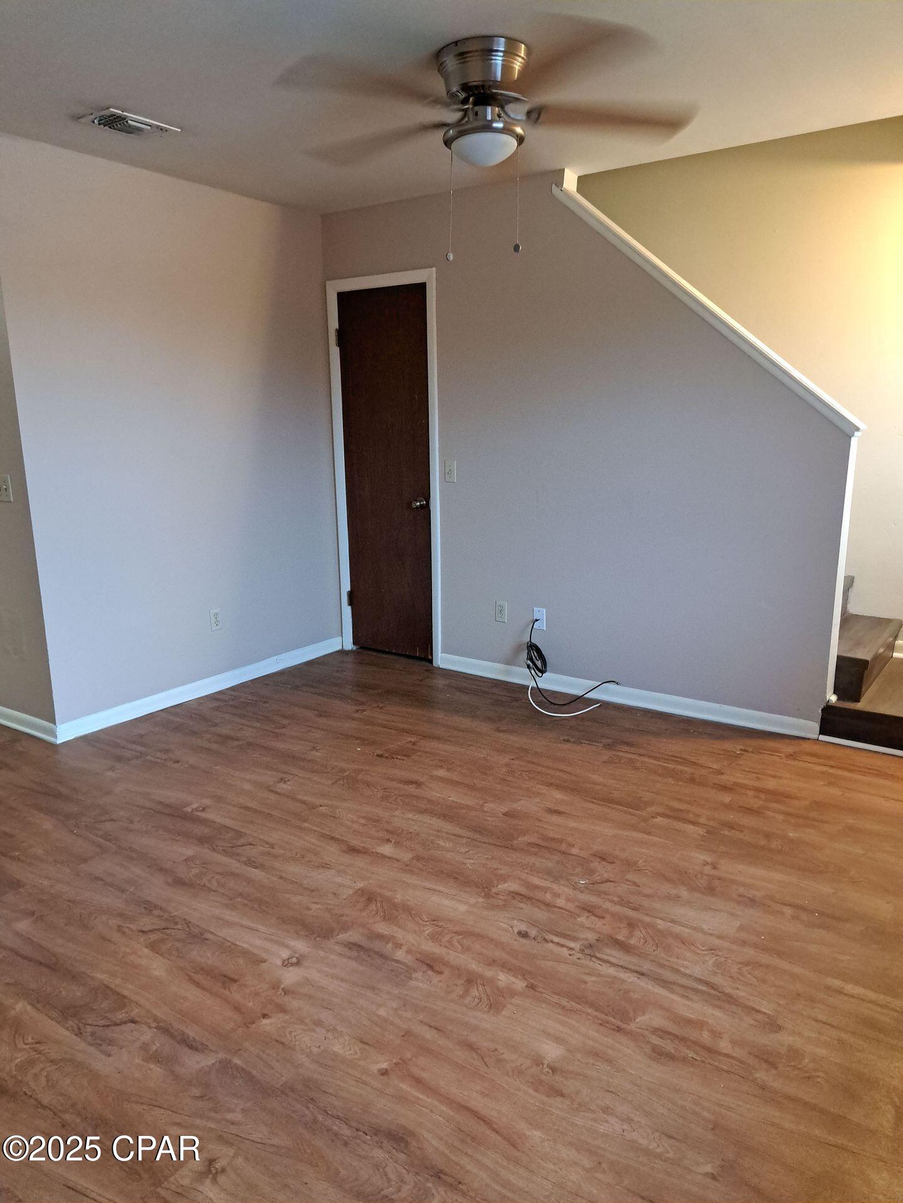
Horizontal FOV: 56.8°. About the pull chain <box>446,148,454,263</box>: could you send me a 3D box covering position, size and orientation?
[{"bbox_3d":[-0.001,-1.284,2.707,0.022,0.340,0.018,-1,13,0],"label":"pull chain"}]

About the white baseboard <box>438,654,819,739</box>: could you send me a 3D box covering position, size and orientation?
[{"bbox_3d":[0.753,0.439,4.105,1.976,0.075,0.018,8,15,34],"label":"white baseboard"}]

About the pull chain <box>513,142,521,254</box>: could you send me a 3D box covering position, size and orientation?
[{"bbox_3d":[0.206,-1.252,2.592,0.022,0.321,0.018,-1,13,0],"label":"pull chain"}]

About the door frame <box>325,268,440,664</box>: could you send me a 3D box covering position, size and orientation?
[{"bbox_3d":[-0.342,-0.703,4.657,0.736,2.095,0.090,8,15,34],"label":"door frame"}]

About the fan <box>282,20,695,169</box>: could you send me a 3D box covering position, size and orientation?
[{"bbox_3d":[0.103,-1.522,2.594,1.290,0.310,1.290,-1,13,0],"label":"fan"}]

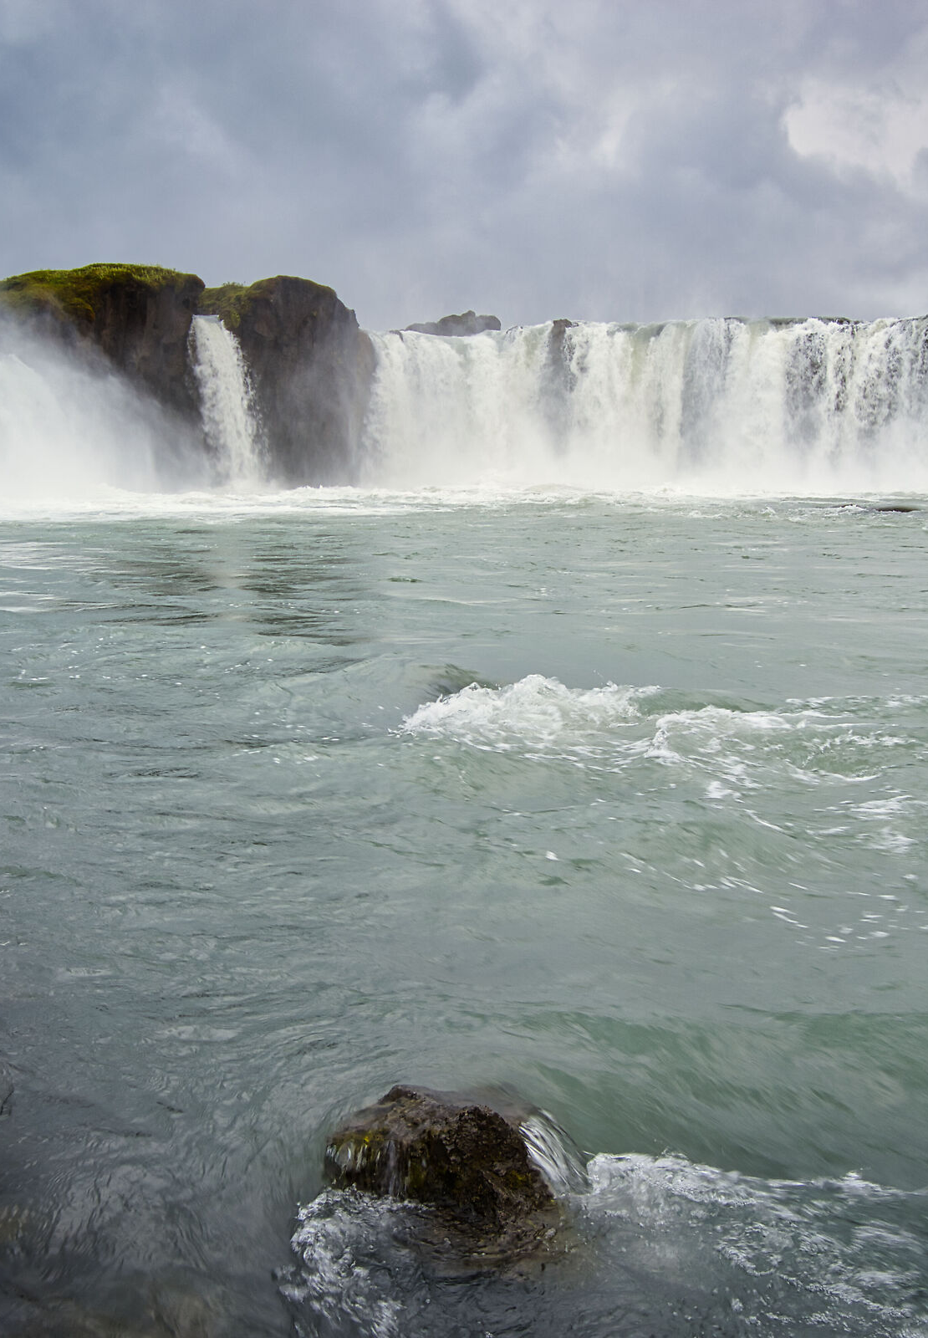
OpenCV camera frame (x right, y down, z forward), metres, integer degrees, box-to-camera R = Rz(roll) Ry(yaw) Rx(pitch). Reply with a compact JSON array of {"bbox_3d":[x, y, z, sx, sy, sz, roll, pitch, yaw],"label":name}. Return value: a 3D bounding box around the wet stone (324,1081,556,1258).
[{"bbox_3d":[-0.069,1.539,4.057,0.750,0.360,0.640,-1,9,-1],"label":"wet stone"}]

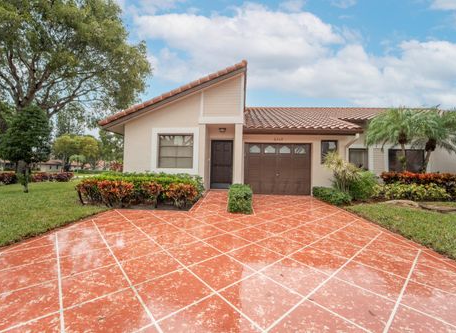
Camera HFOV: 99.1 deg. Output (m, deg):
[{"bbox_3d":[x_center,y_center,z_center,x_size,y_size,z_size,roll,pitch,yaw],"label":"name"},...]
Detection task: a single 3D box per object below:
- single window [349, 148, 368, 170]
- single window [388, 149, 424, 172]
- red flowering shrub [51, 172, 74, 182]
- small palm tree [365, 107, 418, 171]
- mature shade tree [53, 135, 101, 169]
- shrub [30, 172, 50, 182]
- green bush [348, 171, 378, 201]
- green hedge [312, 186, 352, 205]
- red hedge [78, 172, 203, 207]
[{"bbox_3d":[7.105,-0.327,10.600,1.120,1.250,0.120,1,-1,0],"label":"single window"},{"bbox_3d":[9.733,-0.273,10.600,2.000,1.330,0.120,1,-1,0],"label":"single window"},{"bbox_3d":[-12.300,0.810,14.500,1.350,0.750,1.150,1,-1,0],"label":"red flowering shrub"},{"bbox_3d":[7.800,-0.780,9.200,2.200,4.000,2.100,1,-1,0],"label":"small palm tree"},{"bbox_3d":[-28.000,-2.600,36.000,6.800,6.600,6.500,1,-1,0],"label":"mature shade tree"},{"bbox_3d":[-13.000,0.770,13.500,1.150,0.720,1.050,1,-1,0],"label":"shrub"},{"bbox_3d":[5.400,0.760,7.750,1.050,1.200,1.000,1,-1,0],"label":"green bush"},{"bbox_3d":[3.730,1.000,7.000,0.680,0.450,1.750,1,-1,0],"label":"green hedge"},{"bbox_3d":[-2.360,0.660,5.550,3.200,0.840,1.200,1,-1,0],"label":"red hedge"}]

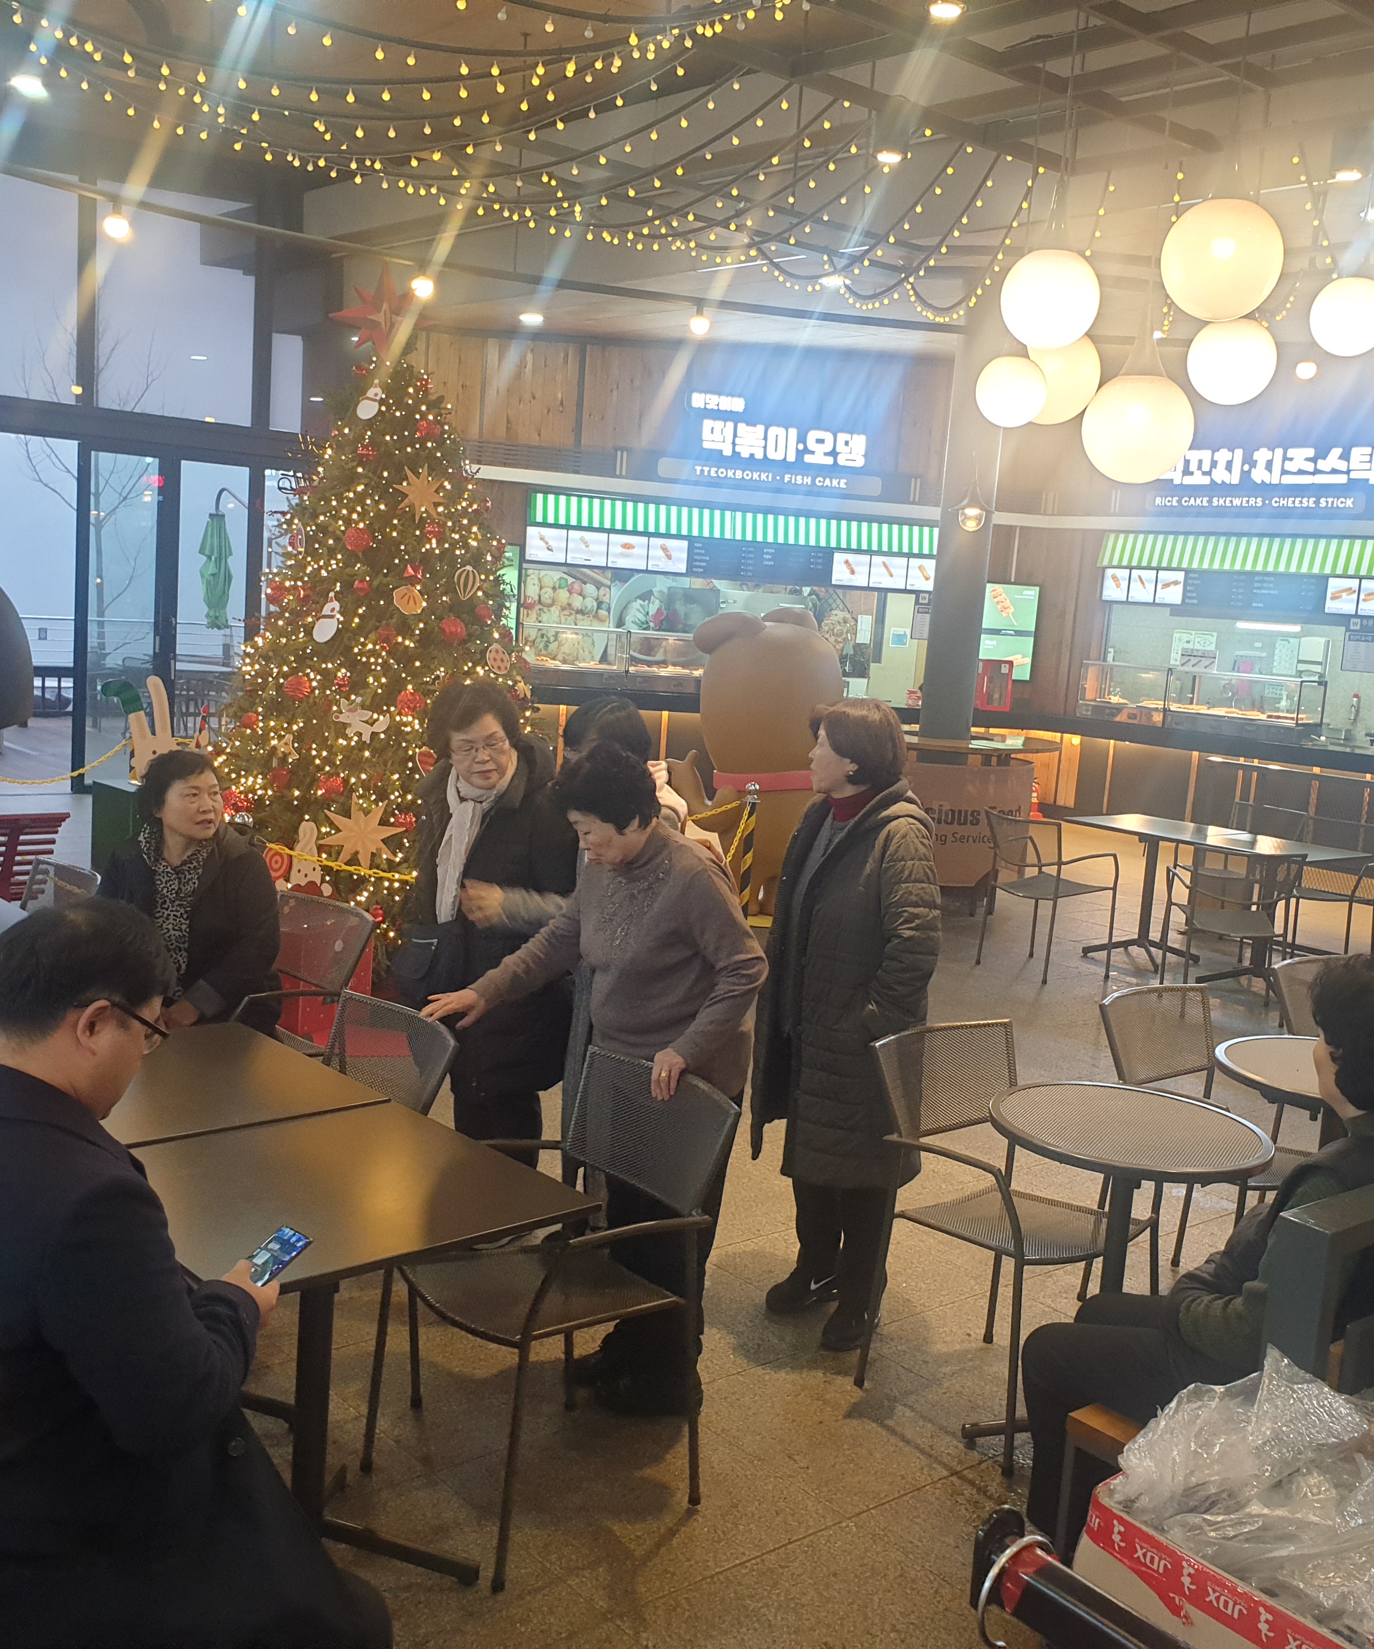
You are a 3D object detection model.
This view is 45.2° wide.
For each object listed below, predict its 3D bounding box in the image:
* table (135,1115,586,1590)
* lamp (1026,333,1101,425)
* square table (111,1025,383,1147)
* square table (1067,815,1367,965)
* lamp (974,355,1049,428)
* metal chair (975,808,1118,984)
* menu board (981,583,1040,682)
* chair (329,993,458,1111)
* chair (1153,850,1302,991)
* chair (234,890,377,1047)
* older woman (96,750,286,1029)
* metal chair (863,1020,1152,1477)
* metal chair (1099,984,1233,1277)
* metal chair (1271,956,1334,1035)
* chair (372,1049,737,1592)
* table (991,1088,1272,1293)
[{"bbox_3d":[-0.671,1.003,3.002,0.705,0.730,0.690,-3,11,-42],"label":"table"},{"bbox_3d":[1.247,-1.479,5.500,0.290,0.300,0.290,5,8,10],"label":"lamp"},{"bbox_3d":[-1.141,0.898,3.509,0.705,0.730,0.690,-3,11,-42],"label":"square table"},{"bbox_3d":[2.977,0.420,9.429,0.700,0.710,1.560,-2,10,-39],"label":"square table"},{"bbox_3d":[1.326,-1.768,6.750,0.295,0.290,0.295,4,8,0],"label":"lamp"},{"bbox_3d":[1.856,0.354,8.547,0.560,0.835,0.550,-3,10,-40],"label":"metal chair"},{"bbox_3d":[3.247,-1.919,16.500,0.565,0.965,0.060,6,8,16],"label":"menu board"},{"bbox_3d":[-0.867,0.849,3.623,0.560,0.835,0.550,-3,10,-40],"label":"chair"},{"bbox_3d":[2.592,0.487,7.835,0.560,0.820,0.570,5,8,6],"label":"chair"},{"bbox_3d":[-1.238,0.648,4.724,0.570,0.820,0.560,-3,10,-42],"label":"chair"},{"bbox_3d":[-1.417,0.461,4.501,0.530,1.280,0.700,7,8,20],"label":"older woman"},{"bbox_3d":[0.743,0.936,3.832,0.550,0.835,0.560,-2,10,-39],"label":"metal chair"},{"bbox_3d":[1.442,0.916,4.437,0.535,0.845,0.545,-3,10,-41],"label":"metal chair"},{"bbox_3d":[2.091,0.864,5.034,0.550,0.835,0.560,-3,10,-40],"label":"metal chair"},{"bbox_3d":[-0.276,0.947,3.343,0.545,0.845,0.535,-3,10,-40],"label":"chair"},{"bbox_3d":[0.982,1.037,3.809,0.635,0.712,0.635,4,8,0],"label":"table"}]

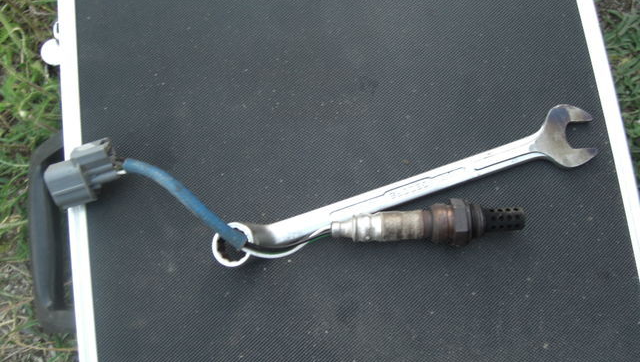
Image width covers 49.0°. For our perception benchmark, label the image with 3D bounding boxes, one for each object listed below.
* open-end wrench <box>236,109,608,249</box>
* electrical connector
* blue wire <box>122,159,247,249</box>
[{"bbox_3d":[0.049,0.004,0.382,0.219,0.013,0.035,-18,79,-3],"label":"open-end wrench"},{"bbox_3d":[-0.129,-0.004,0.382,0.037,0.020,0.028,-19,79,-3],"label":"electrical connector"},{"bbox_3d":[-0.071,0.009,0.376,0.080,0.013,0.015,33,81,7],"label":"blue wire"}]

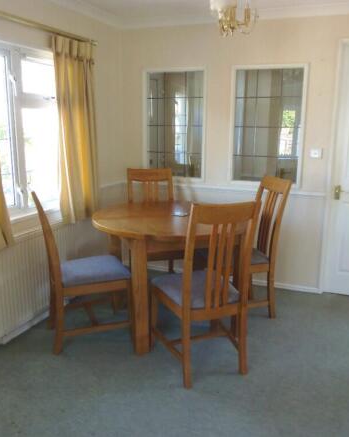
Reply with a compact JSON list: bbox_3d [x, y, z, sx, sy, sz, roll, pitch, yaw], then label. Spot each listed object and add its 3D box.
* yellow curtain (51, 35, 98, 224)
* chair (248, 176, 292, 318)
[{"bbox_3d":[-0.721,-0.648,3.048,0.120,1.330,0.470,6,14,23],"label":"yellow curtain"},{"bbox_3d":[0.507,0.219,3.029,0.560,1.025,0.470,-3,13,-16],"label":"chair"}]

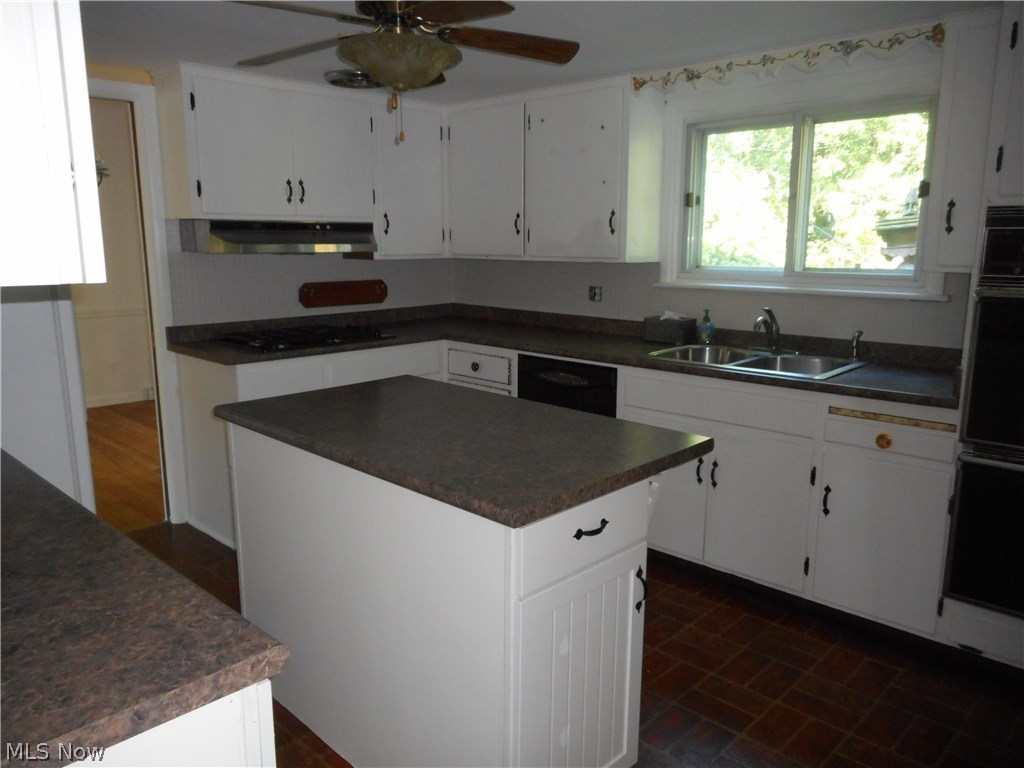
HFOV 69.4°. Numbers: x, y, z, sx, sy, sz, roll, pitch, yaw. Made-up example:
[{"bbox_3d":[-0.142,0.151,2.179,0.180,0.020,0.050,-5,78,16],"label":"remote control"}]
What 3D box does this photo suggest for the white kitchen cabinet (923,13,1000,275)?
[{"bbox_3d":[1.689,-0.844,2.661,0.233,0.860,0.307,10,15,42],"label":"white kitchen cabinet"}]

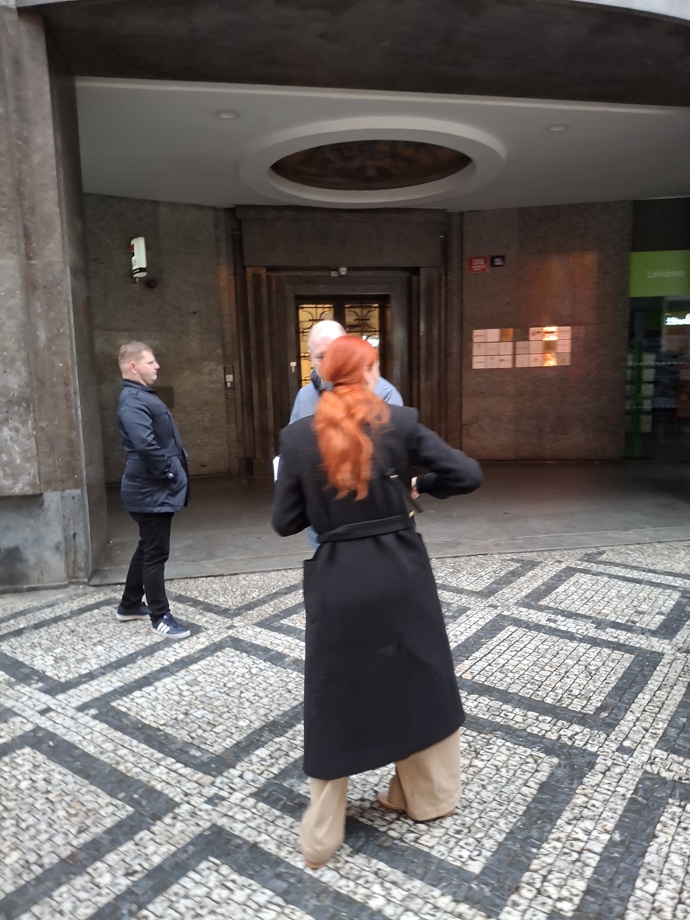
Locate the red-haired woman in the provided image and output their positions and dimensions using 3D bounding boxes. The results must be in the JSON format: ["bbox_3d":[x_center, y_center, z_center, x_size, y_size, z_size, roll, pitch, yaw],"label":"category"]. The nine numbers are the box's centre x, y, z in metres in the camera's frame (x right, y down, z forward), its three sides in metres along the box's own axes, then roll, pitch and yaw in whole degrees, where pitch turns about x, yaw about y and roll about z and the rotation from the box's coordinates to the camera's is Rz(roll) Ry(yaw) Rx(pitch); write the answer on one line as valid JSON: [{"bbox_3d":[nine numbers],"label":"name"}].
[{"bbox_3d":[0.100,0.451,2.237,0.640,1.710,0.540,-4,9,-18],"label":"red-haired woman"}]

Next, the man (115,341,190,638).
[{"bbox_3d":[-1.166,0.173,4.132,0.480,1.780,0.560,-1,8,2],"label":"man"}]

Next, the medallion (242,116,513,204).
[{"bbox_3d":[0.330,-3.511,8.035,3.150,0.200,3.250,0,8,8],"label":"medallion"}]

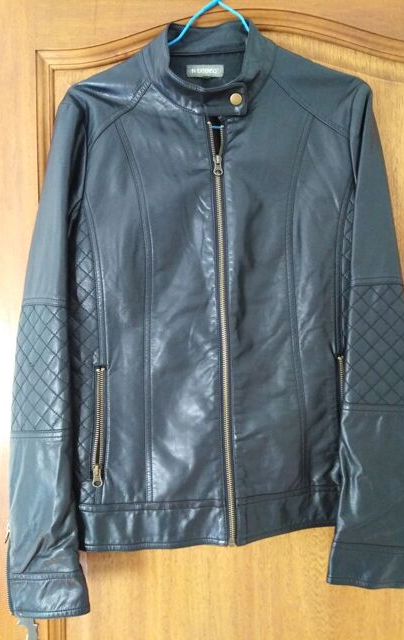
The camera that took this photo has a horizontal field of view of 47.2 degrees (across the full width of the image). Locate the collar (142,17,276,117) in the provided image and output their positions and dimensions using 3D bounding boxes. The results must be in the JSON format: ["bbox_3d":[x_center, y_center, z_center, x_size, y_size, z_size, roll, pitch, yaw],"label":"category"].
[{"bbox_3d":[0.010,-0.338,0.620,0.172,0.150,0.085,-1,1,-2],"label":"collar"}]

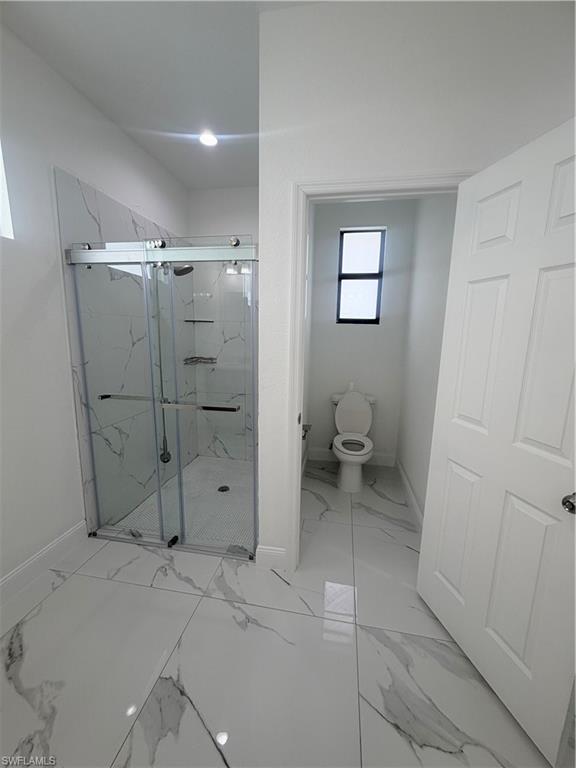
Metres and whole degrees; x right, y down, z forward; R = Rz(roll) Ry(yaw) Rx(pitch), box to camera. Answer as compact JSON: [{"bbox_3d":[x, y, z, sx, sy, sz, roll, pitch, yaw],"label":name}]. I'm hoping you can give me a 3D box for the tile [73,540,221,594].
[{"bbox_3d":[-0.815,1.093,1.861,0.806,0.010,0.295,3,9,10],"label":"tile"}]

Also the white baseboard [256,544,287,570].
[{"bbox_3d":[-0.101,1.036,1.848,0.179,0.133,0.018,3,9,10],"label":"white baseboard"}]

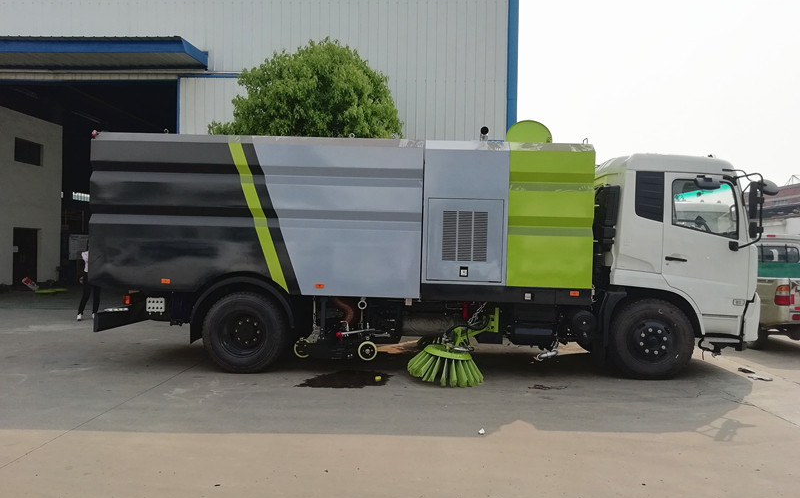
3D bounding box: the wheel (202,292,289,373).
[{"bbox_3d":[-1.923,1.033,7.550,1.010,1.010,0.310,1,0,1],"label":"wheel"}]

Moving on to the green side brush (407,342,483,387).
[{"bbox_3d":[0.555,1.385,7.330,0.900,0.360,0.900,7,0,1],"label":"green side brush"}]

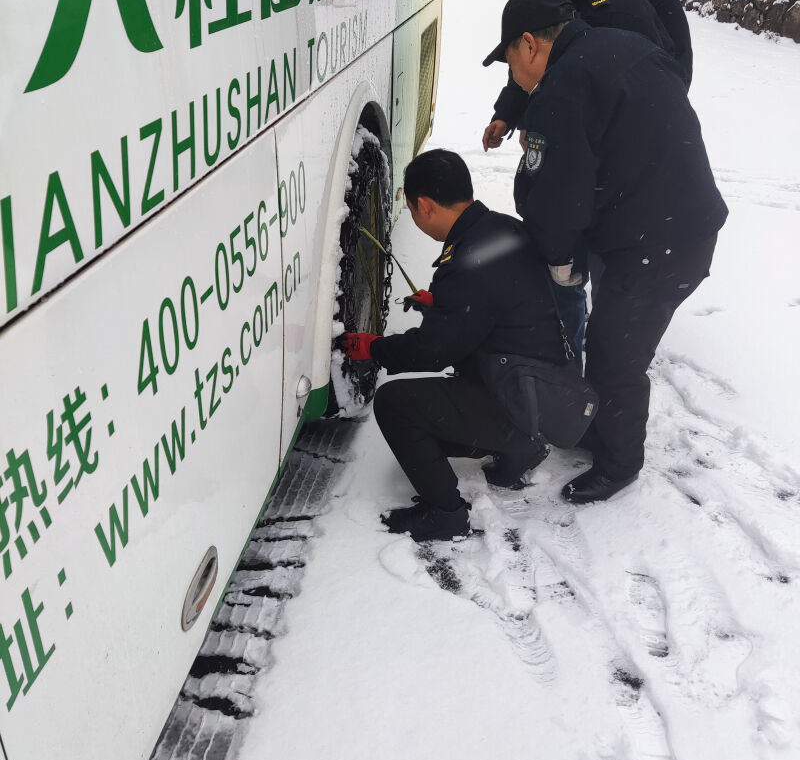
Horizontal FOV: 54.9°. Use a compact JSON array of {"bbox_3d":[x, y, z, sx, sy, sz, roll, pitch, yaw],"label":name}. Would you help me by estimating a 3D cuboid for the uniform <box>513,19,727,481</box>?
[{"bbox_3d":[0.610,-0.293,2.250,0.640,1.380,0.530,1,30,2],"label":"uniform"}]

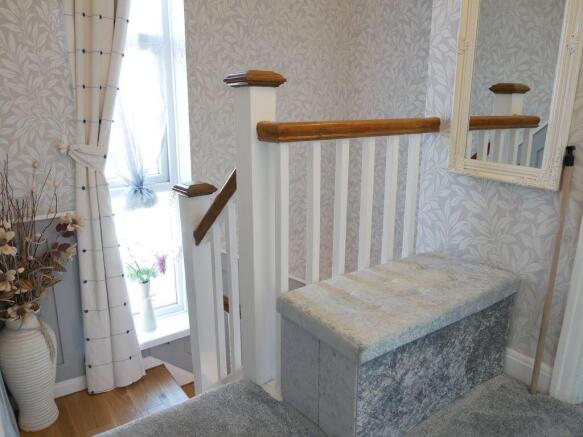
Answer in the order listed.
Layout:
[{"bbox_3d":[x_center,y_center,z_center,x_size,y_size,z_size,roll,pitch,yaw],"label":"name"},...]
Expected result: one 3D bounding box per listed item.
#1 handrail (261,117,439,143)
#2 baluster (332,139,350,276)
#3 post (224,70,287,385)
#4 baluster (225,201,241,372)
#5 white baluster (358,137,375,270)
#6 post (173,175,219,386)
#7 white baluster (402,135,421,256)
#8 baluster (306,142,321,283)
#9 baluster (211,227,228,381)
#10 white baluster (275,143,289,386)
[{"bbox_3d":[0.243,-0.315,1.536,0.782,0.060,0.117,-10,17,-35],"label":"handrail"},{"bbox_3d":[0.177,0.145,1.597,0.031,0.860,0.031,-10,17,-35],"label":"baluster"},{"bbox_3d":[-0.115,0.062,1.489,0.141,1.064,0.141,-10,17,-35],"label":"post"},{"bbox_3d":[-0.222,0.256,1.685,0.031,0.703,0.031,-10,17,-35],"label":"baluster"},{"bbox_3d":[0.280,0.126,1.672,0.031,0.860,0.031,-10,17,-35],"label":"white baluster"},{"bbox_3d":[-0.406,0.347,1.979,0.137,1.022,0.137,-10,17,-35],"label":"post"},{"bbox_3d":[0.486,0.088,1.821,0.031,0.860,0.031,-10,17,-35],"label":"white baluster"},{"bbox_3d":[0.074,0.163,1.523,0.031,0.860,0.031,-10,17,-35],"label":"baluster"},{"bbox_3d":[-0.298,0.352,1.815,0.031,0.712,0.031,-10,17,-35],"label":"baluster"},{"bbox_3d":[-0.029,0.182,1.448,0.031,0.860,0.031,-10,17,-35],"label":"white baluster"}]

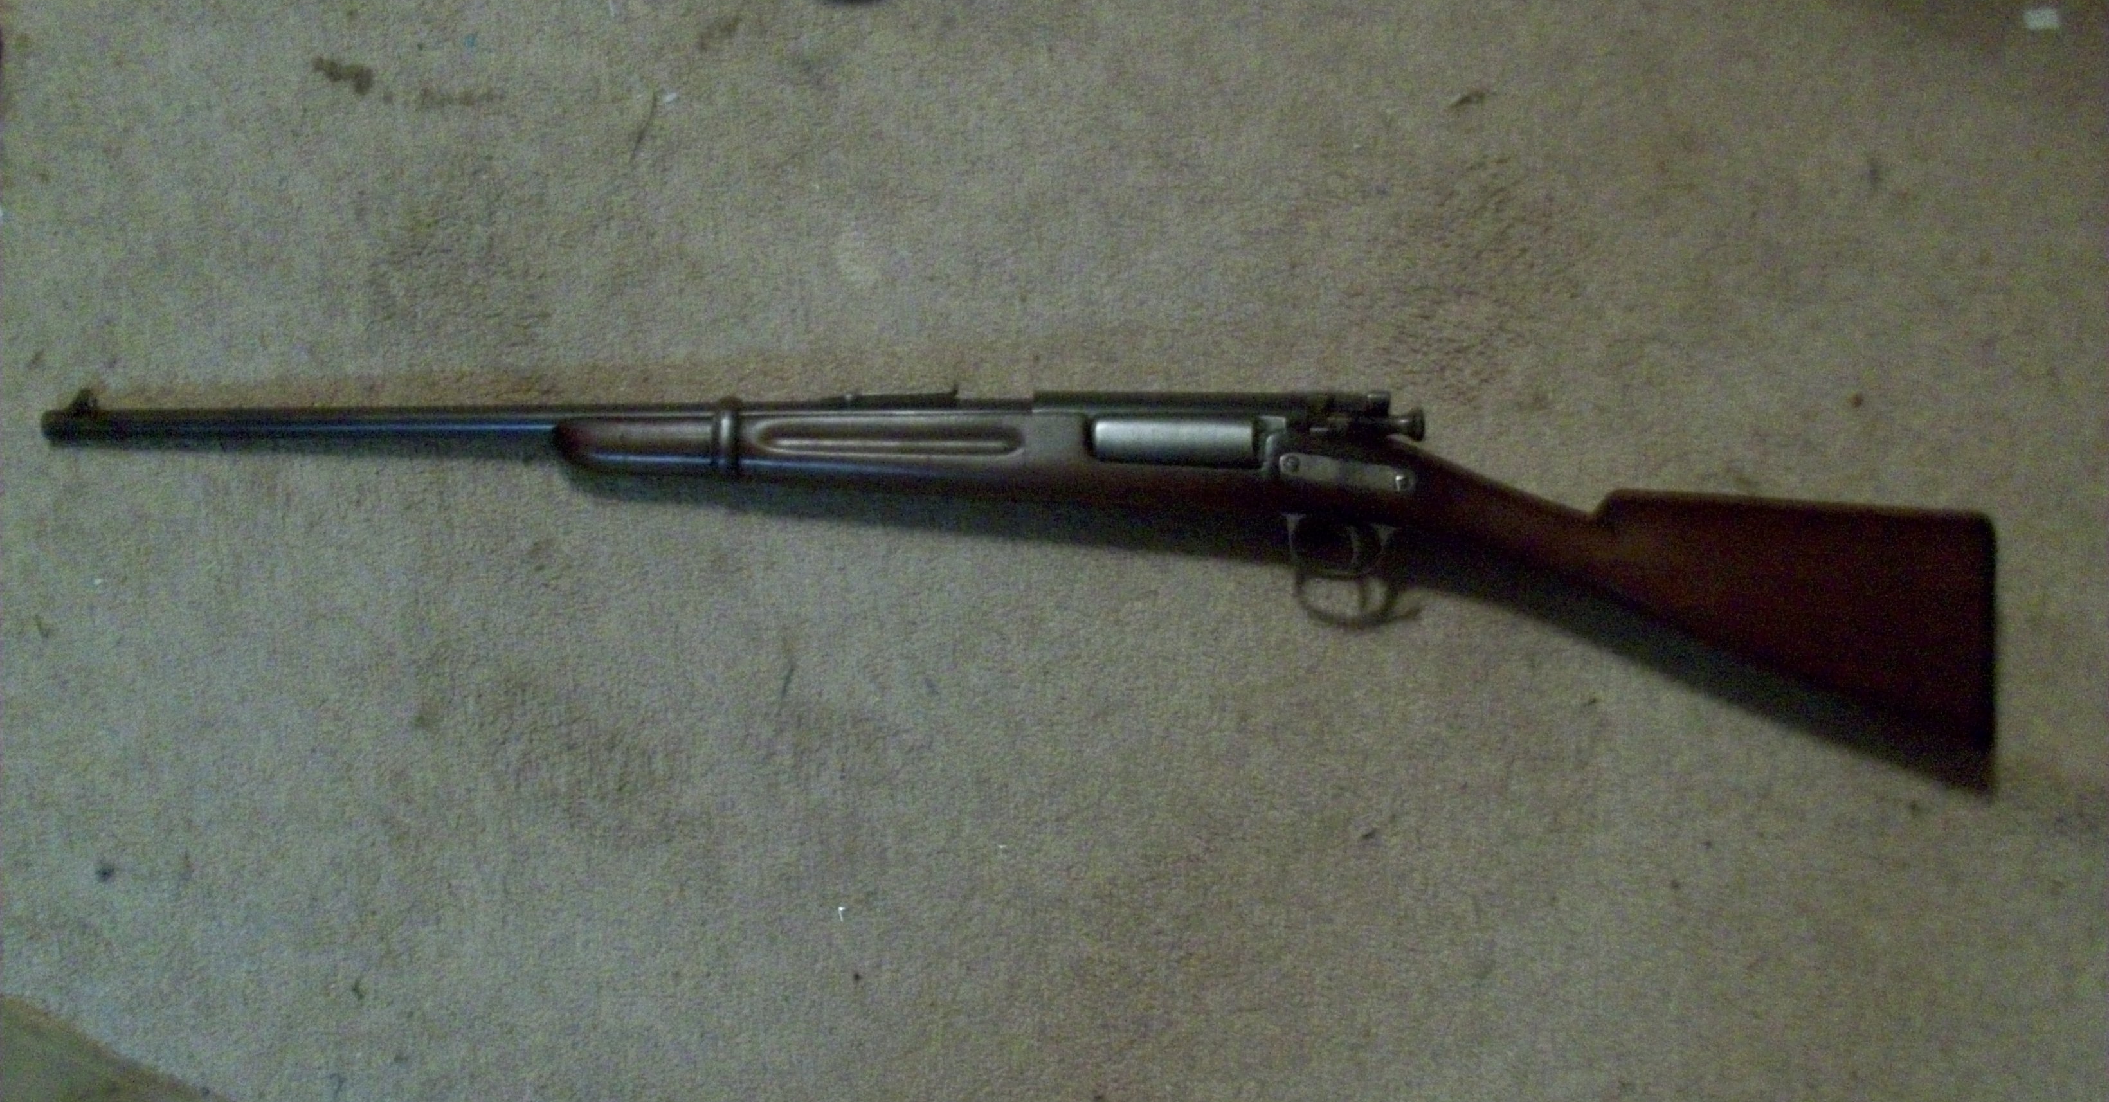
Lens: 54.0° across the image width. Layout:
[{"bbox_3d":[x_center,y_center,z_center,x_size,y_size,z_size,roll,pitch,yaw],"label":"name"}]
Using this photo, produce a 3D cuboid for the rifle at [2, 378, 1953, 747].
[{"bbox_3d":[-0.026,0.009,1.115,1.046,0.070,0.195,0,90,2],"label":"rifle"}]

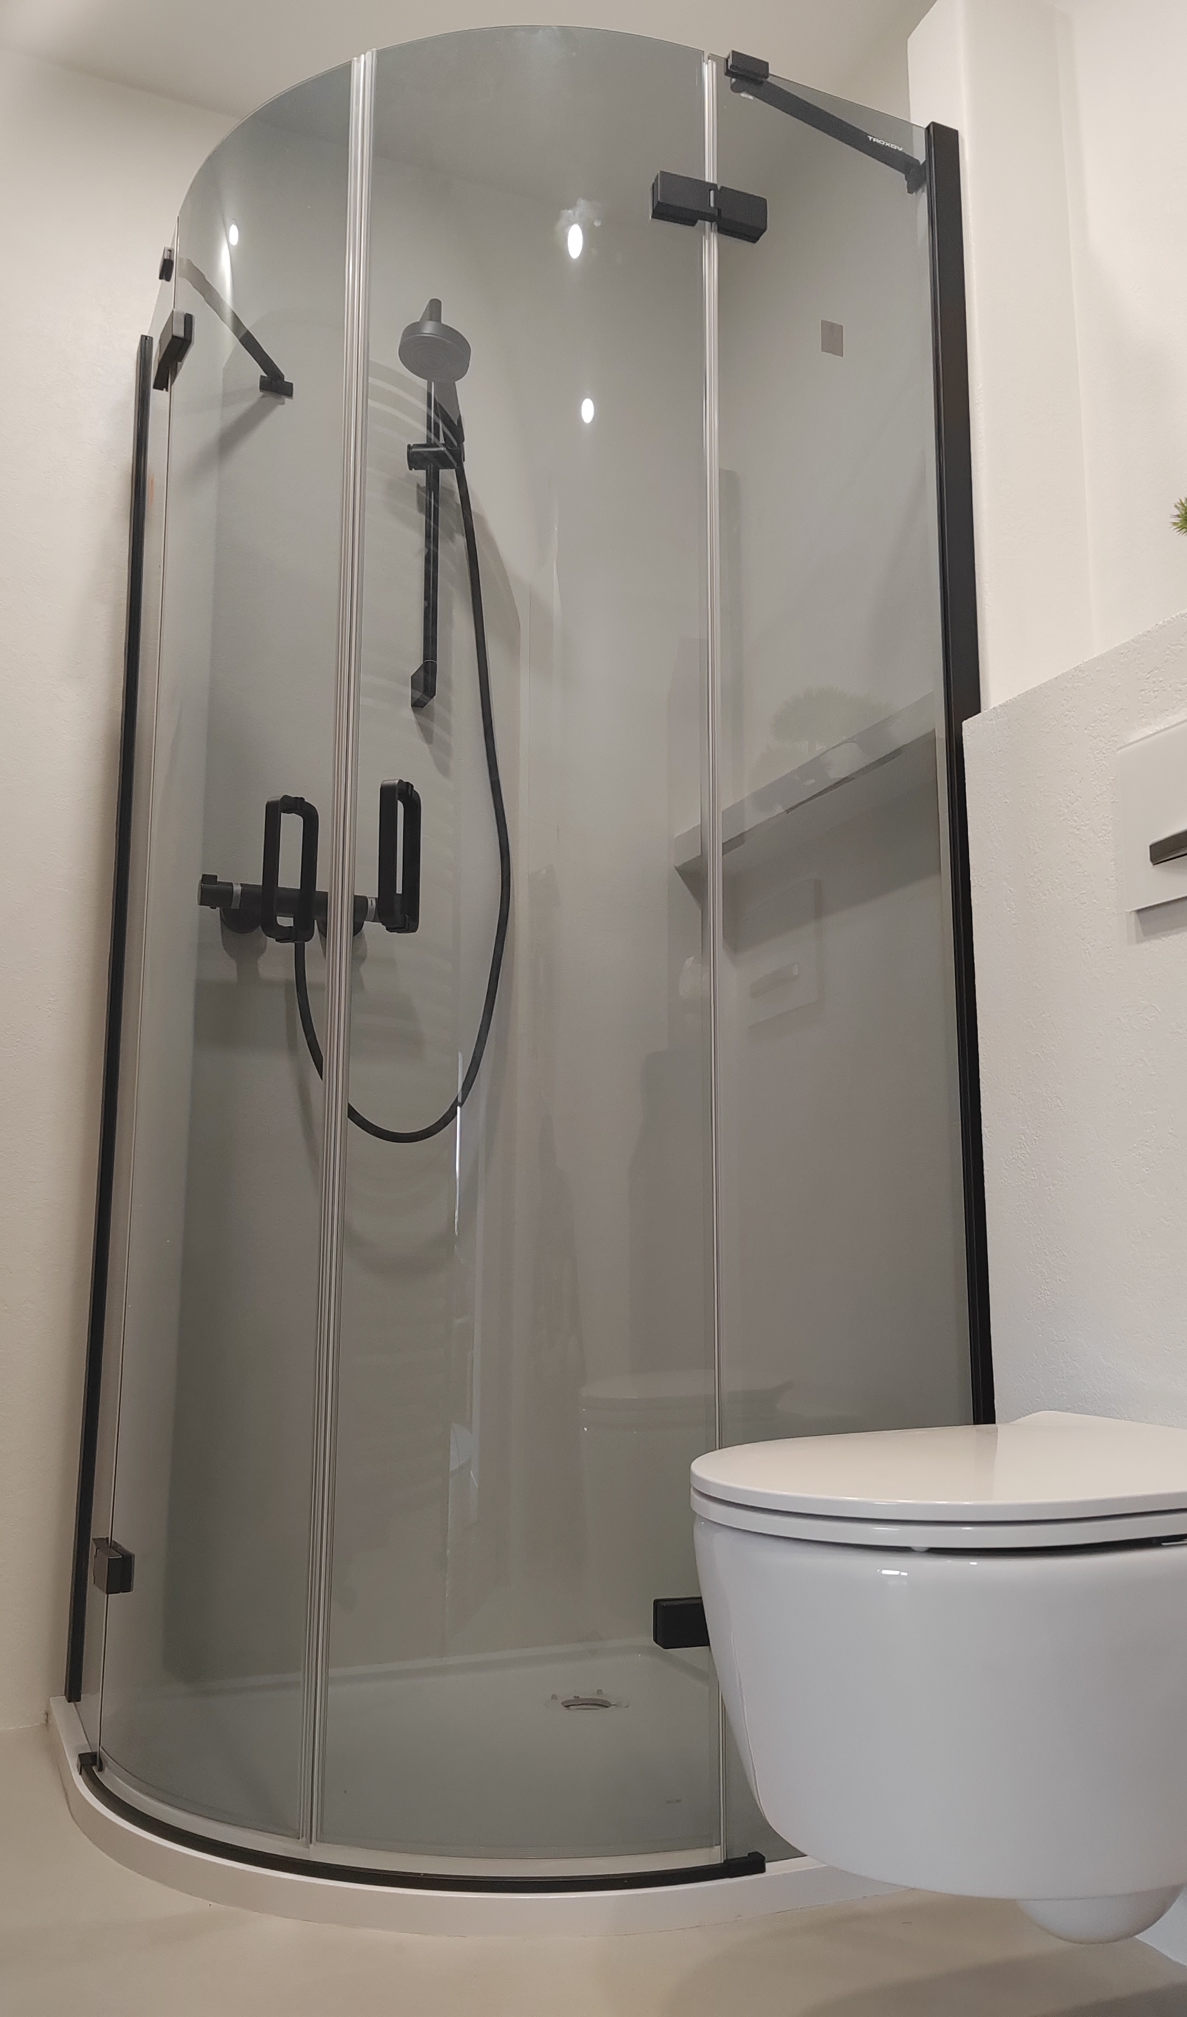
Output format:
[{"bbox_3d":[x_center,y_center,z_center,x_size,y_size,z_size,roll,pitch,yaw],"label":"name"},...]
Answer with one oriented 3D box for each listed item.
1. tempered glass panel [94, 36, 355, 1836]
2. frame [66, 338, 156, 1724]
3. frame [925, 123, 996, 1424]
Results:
[{"bbox_3d":[-0.426,-0.130,1.790,0.397,1.935,0.044,-9,-13,43],"label":"tempered glass panel"},{"bbox_3d":[-0.682,-0.052,2.227,0.020,1.950,0.038,4,-10,-22],"label":"frame"},{"bbox_3d":[0.423,-0.120,1.777,0.038,1.950,0.020,4,-10,-22],"label":"frame"}]

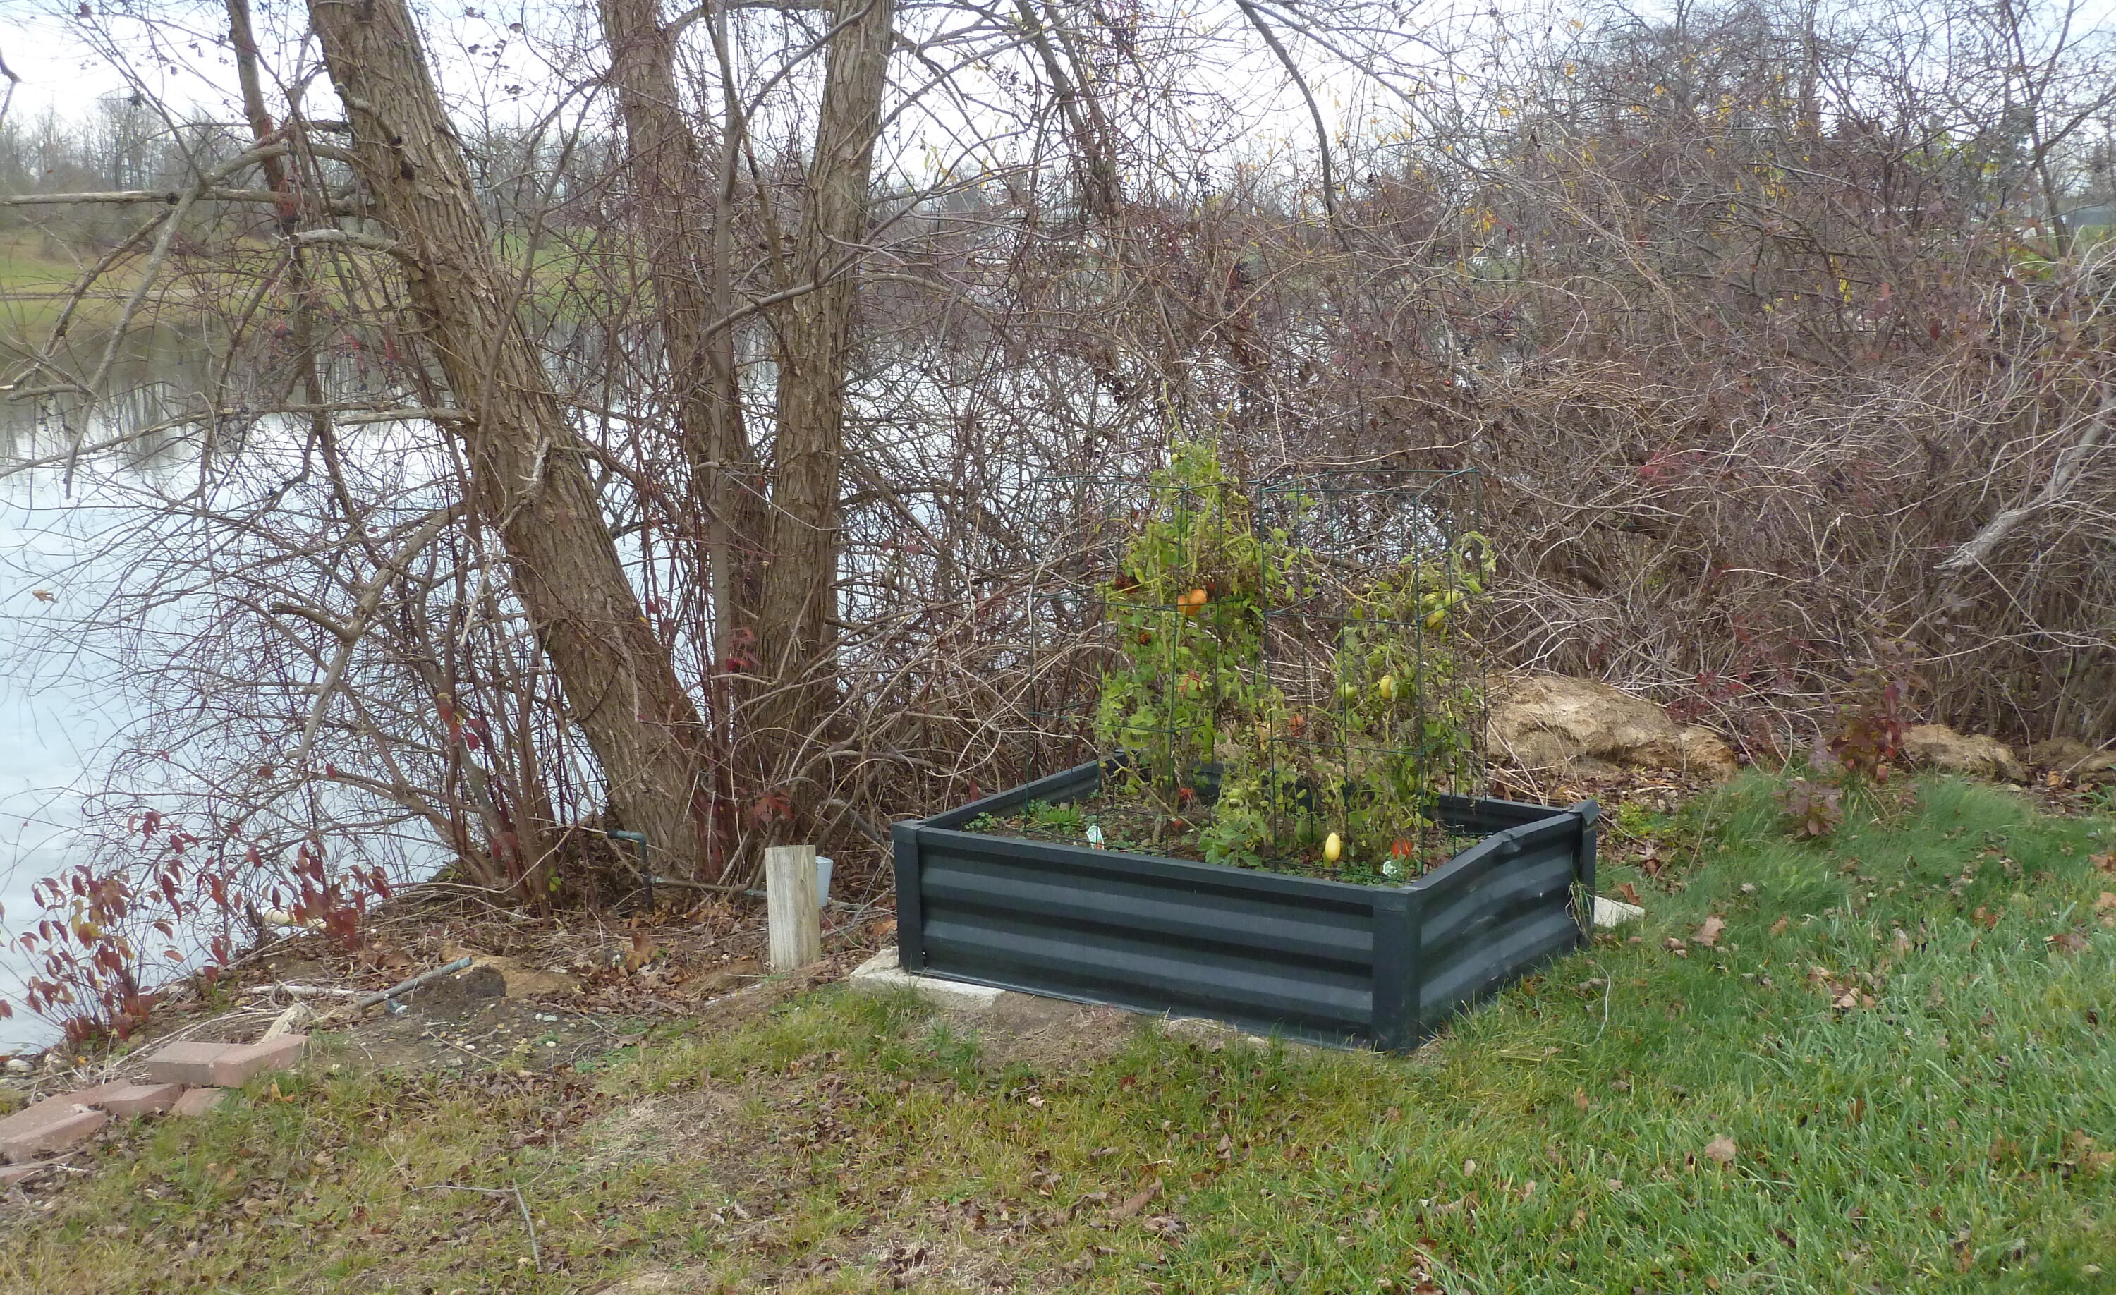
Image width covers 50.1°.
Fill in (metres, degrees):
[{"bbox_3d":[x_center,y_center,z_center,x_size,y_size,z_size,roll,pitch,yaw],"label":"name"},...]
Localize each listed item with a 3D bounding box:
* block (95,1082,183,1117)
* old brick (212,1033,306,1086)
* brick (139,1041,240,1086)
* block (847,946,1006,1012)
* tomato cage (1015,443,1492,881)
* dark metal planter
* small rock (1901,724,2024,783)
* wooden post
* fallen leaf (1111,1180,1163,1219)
[{"bbox_3d":[-2.041,1.010,5.069,0.123,0.059,0.187,5,11,37],"label":"block"},{"bbox_3d":[-1.826,0.941,5.132,0.138,0.059,0.219,3,9,25],"label":"old brick"},{"bbox_3d":[-1.951,0.946,5.115,0.148,0.059,0.138,-1,8,4],"label":"brick"},{"bbox_3d":[-0.240,0.739,4.875,0.374,0.073,0.207,3,9,27],"label":"block"},{"bbox_3d":[0.406,0.025,4.840,0.960,0.818,0.384,4,10,35],"label":"tomato cage"},{"bbox_3d":[0.414,0.523,4.930,1.222,0.313,0.924,4,10,35],"label":"dark metal planter"},{"bbox_3d":[2.465,0.290,6.161,0.318,0.151,0.232,1,9,14],"label":"small rock"},{"bbox_3d":[-0.628,0.622,5.383,0.091,0.306,0.091,-5,-4,29],"label":"wooden post"},{"bbox_3d":[0.125,0.875,3.569,0.091,0.030,0.076,-3,9,-11],"label":"fallen leaf"}]

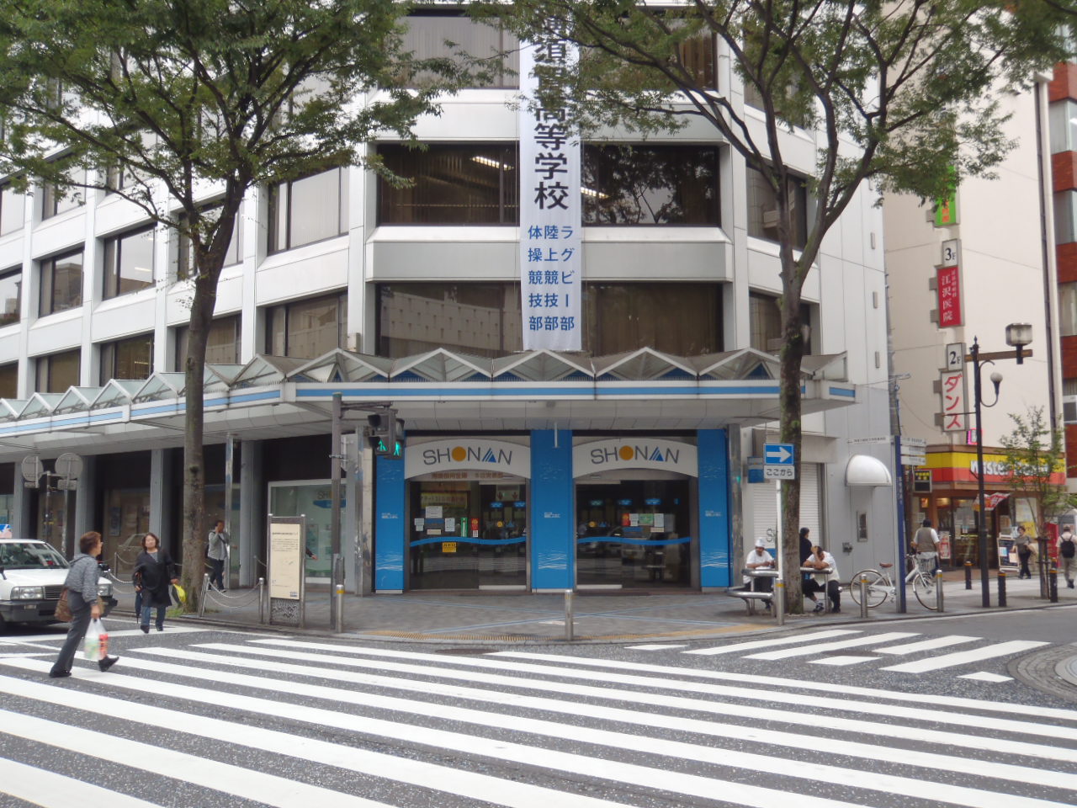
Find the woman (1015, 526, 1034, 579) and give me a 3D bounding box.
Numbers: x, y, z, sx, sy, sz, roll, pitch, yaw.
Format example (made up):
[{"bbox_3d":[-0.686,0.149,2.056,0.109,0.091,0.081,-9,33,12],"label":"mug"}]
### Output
[{"bbox_3d":[13.983,4.277,32.322,0.520,1.530,0.420,-6,-8,43],"label":"woman"}]

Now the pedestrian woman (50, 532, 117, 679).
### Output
[{"bbox_3d":[-4.974,2.186,12.250,0.750,1.580,0.520,2,-6,-25],"label":"pedestrian woman"}]

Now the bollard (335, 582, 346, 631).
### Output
[{"bbox_3d":[-3.061,3.158,17.300,0.110,0.740,0.110,0,-6,0],"label":"bollard"}]

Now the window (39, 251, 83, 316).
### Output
[{"bbox_3d":[-14.744,-3.773,34.797,3.200,1.829,0.150,-6,-8,41],"label":"window"}]

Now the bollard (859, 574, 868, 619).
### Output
[{"bbox_3d":[5.528,3.261,19.000,0.110,0.740,0.110,0,-6,0],"label":"bollard"}]

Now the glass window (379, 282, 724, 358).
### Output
[{"bbox_3d":[0.278,-1.790,25.010,7.814,1.805,0.150,0,-6,-2],"label":"glass window"}]

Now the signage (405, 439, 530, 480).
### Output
[{"bbox_3d":[-1.550,1.211,24.505,2.770,0.880,0.120,0,-6,-2],"label":"signage"}]

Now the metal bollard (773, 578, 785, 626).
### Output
[{"bbox_3d":[3.831,3.146,17.800,0.110,0.740,0.110,0,-6,0],"label":"metal bollard"}]

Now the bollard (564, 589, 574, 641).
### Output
[{"bbox_3d":[0.418,2.894,15.358,0.100,0.695,0.100,0,-6,0],"label":"bollard"}]

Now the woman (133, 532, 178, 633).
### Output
[{"bbox_3d":[-6.076,2.822,17.789,0.620,1.560,0.420,2,-7,-22],"label":"woman"}]

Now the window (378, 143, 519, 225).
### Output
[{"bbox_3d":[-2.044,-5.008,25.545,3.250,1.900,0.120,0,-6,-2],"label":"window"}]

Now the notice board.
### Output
[{"bbox_3d":[-3.970,2.629,17.678,0.830,1.740,0.090,-6,-8,41],"label":"notice board"}]

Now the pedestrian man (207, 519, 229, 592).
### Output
[{"bbox_3d":[-7.365,3.498,25.800,0.520,1.660,0.520,-6,-8,42],"label":"pedestrian man"}]

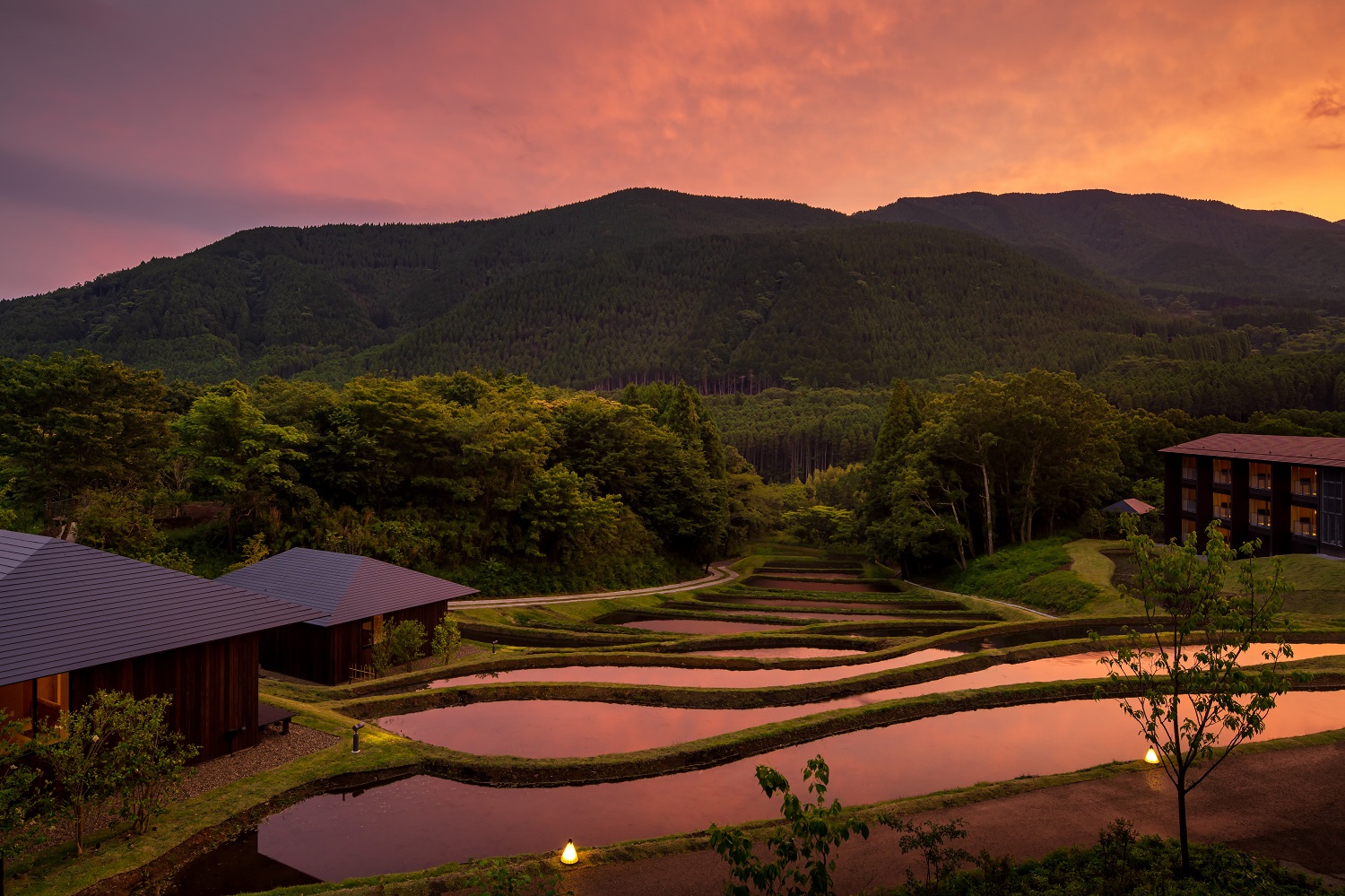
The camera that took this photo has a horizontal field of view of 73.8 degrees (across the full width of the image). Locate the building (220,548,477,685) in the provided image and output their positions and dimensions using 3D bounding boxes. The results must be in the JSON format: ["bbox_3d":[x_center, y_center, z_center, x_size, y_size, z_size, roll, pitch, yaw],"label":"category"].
[{"bbox_3d":[-16.400,7.500,43.000,11.300,4.800,8.700,1,2,33],"label":"building"}]

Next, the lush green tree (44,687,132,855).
[{"bbox_3d":[-10.074,5.573,15.400,1.400,2.800,1.400,-1,2,-33],"label":"lush green tree"}]

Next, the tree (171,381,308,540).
[{"bbox_3d":[-25.147,0.762,52.000,7.300,9.300,7.000,-1,1,-26],"label":"tree"}]

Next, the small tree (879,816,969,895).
[{"bbox_3d":[3.714,6.015,13.200,1.350,1.200,1.250,0,1,16],"label":"small tree"}]

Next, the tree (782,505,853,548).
[{"bbox_3d":[15.531,8.446,96.000,7.300,4.700,7.000,0,1,0],"label":"tree"}]

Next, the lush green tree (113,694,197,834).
[{"bbox_3d":[-9.296,5.685,16.100,1.400,2.500,1.400,-1,1,-30],"label":"lush green tree"}]

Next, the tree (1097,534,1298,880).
[{"bbox_3d":[8.315,3.981,14.200,2.950,5.600,2.900,1,1,30],"label":"tree"}]

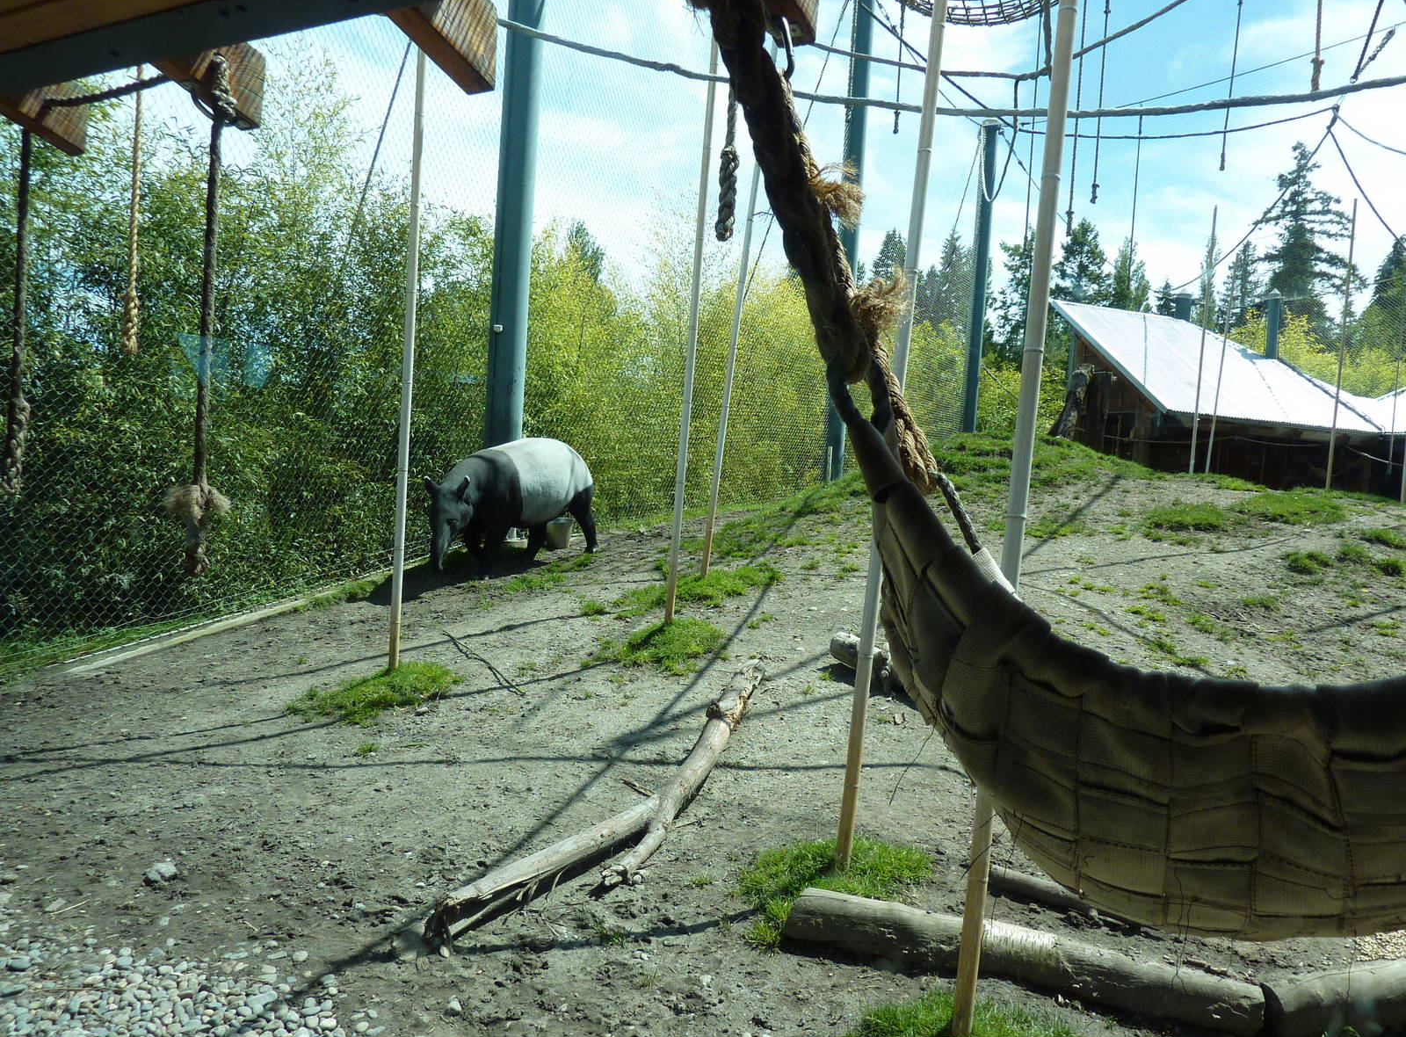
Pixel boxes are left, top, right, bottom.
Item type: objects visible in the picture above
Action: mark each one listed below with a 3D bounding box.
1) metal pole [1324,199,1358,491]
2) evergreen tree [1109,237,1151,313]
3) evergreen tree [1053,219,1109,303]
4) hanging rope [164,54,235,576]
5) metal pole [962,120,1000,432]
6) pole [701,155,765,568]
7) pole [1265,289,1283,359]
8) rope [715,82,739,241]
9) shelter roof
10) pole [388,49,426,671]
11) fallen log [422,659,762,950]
[{"bbox_3d":[8.145,-2.204,12.944,0.050,3.704,0.050,5,2,31],"label":"metal pole"},{"bbox_3d":[19.788,-6.535,48.304,3.000,13.500,3.000,3,3,0],"label":"evergreen tree"},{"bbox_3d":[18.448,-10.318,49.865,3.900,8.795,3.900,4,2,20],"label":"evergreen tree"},{"bbox_3d":[-1.433,-0.586,2.957,0.180,1.494,0.130,3,2,-26],"label":"hanging rope"},{"bbox_3d":[6.768,-5.835,24.881,0.330,7.821,0.330,4,2,14],"label":"metal pole"},{"bbox_3d":[0.267,-1.488,7.711,0.053,3.900,0.053,8,3,0],"label":"pole"},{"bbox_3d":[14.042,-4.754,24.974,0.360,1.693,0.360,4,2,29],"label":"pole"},{"bbox_3d":[0.102,-1.367,3.891,0.068,0.605,0.068,3,2,0],"label":"rope"},{"bbox_3d":[10.114,-2.887,19.702,6.000,2.472,3.186,2,3,-23],"label":"shelter roof"},{"bbox_3d":[-1.625,-0.997,5.616,0.053,3.700,0.053,3,3,0],"label":"pole"},{"bbox_3d":[-0.155,0.987,4.206,0.467,0.170,2.575,3,13,26],"label":"fallen log"}]

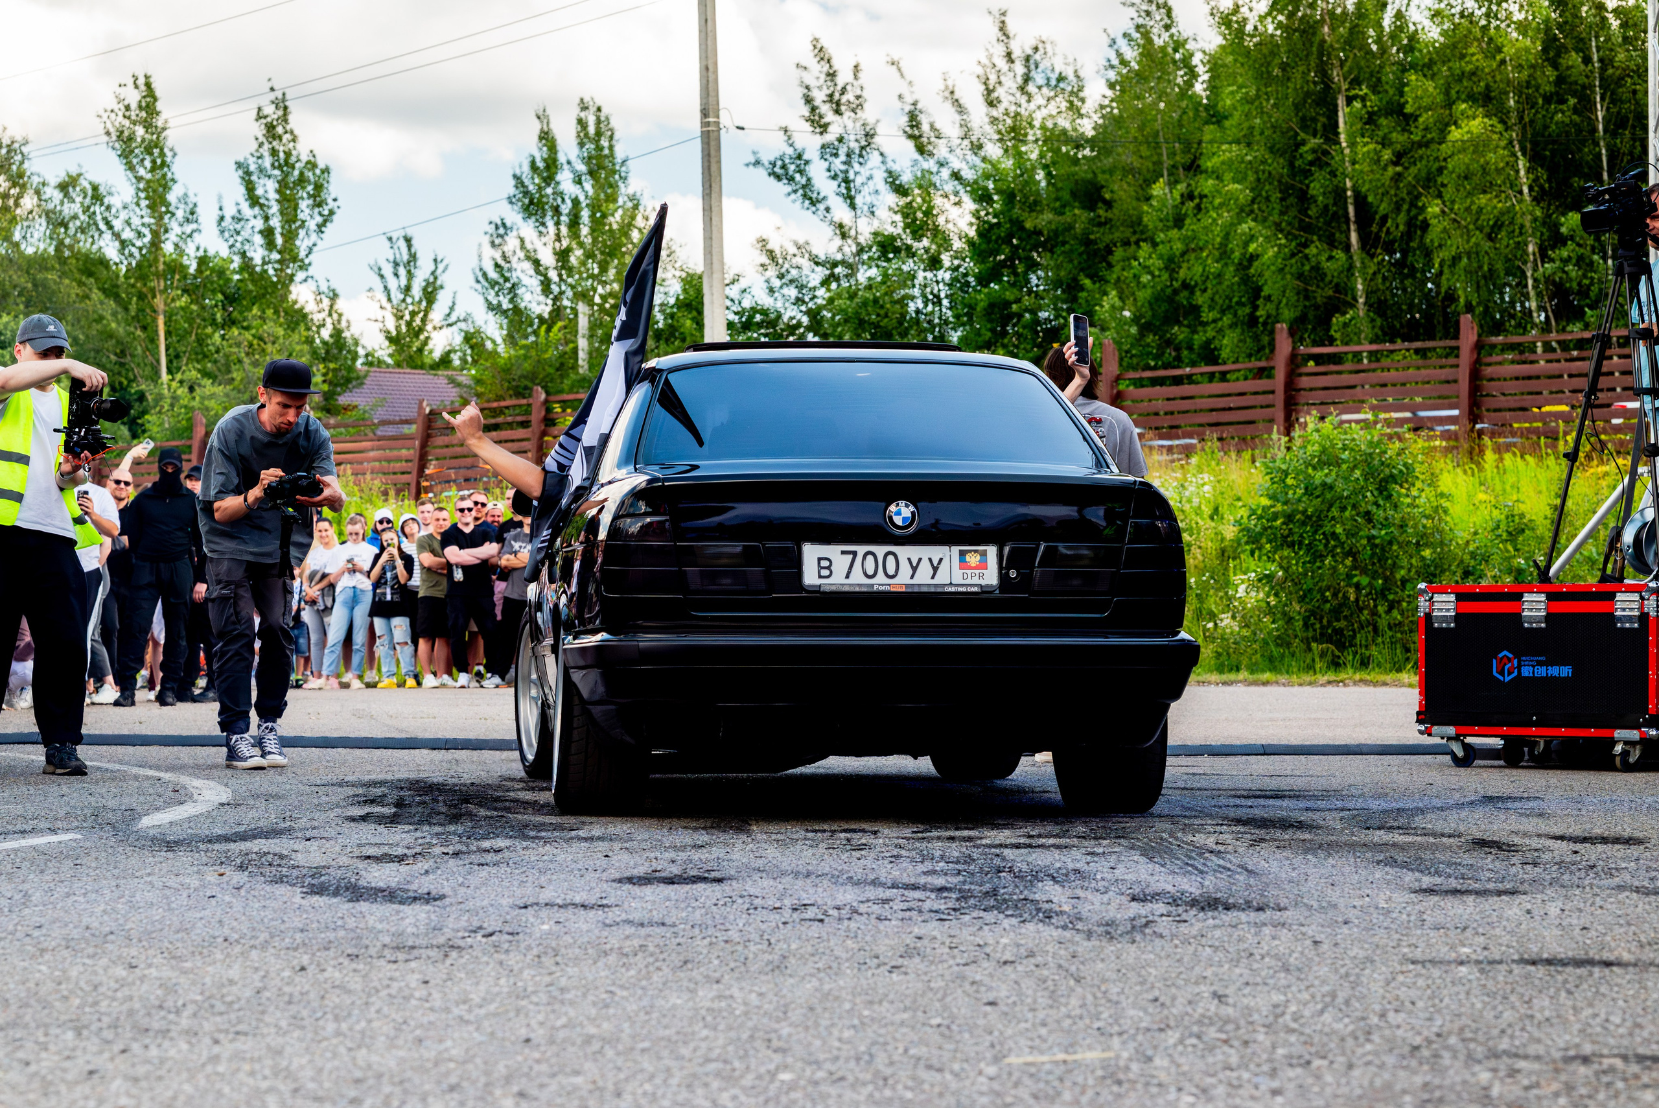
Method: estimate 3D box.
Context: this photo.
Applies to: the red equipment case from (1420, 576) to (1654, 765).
[{"bbox_3d":[2.939,0.479,15.447,1.029,0.724,0.650,-1,-1,38],"label":"red equipment case"}]

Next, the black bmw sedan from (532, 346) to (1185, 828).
[{"bbox_3d":[-0.039,0.069,12.744,1.780,1.430,4.700,0,-1,-6],"label":"black bmw sedan"}]

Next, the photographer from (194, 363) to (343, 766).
[{"bbox_3d":[-2.159,0.033,15.165,0.540,1.590,0.550,1,-1,-30],"label":"photographer"}]

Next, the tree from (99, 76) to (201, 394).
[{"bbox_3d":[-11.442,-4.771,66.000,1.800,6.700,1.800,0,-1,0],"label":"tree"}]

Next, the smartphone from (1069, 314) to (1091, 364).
[{"bbox_3d":[0.789,-0.678,12.350,0.011,0.158,0.077,-9,-11,42],"label":"smartphone"}]

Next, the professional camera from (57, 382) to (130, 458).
[{"bbox_3d":[-2.675,-0.493,14.250,0.250,0.290,0.170,-1,-1,34],"label":"professional camera"}]

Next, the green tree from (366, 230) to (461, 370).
[{"bbox_3d":[-9.013,-4.260,85.000,2.000,5.600,2.000,0,-1,0],"label":"green tree"}]

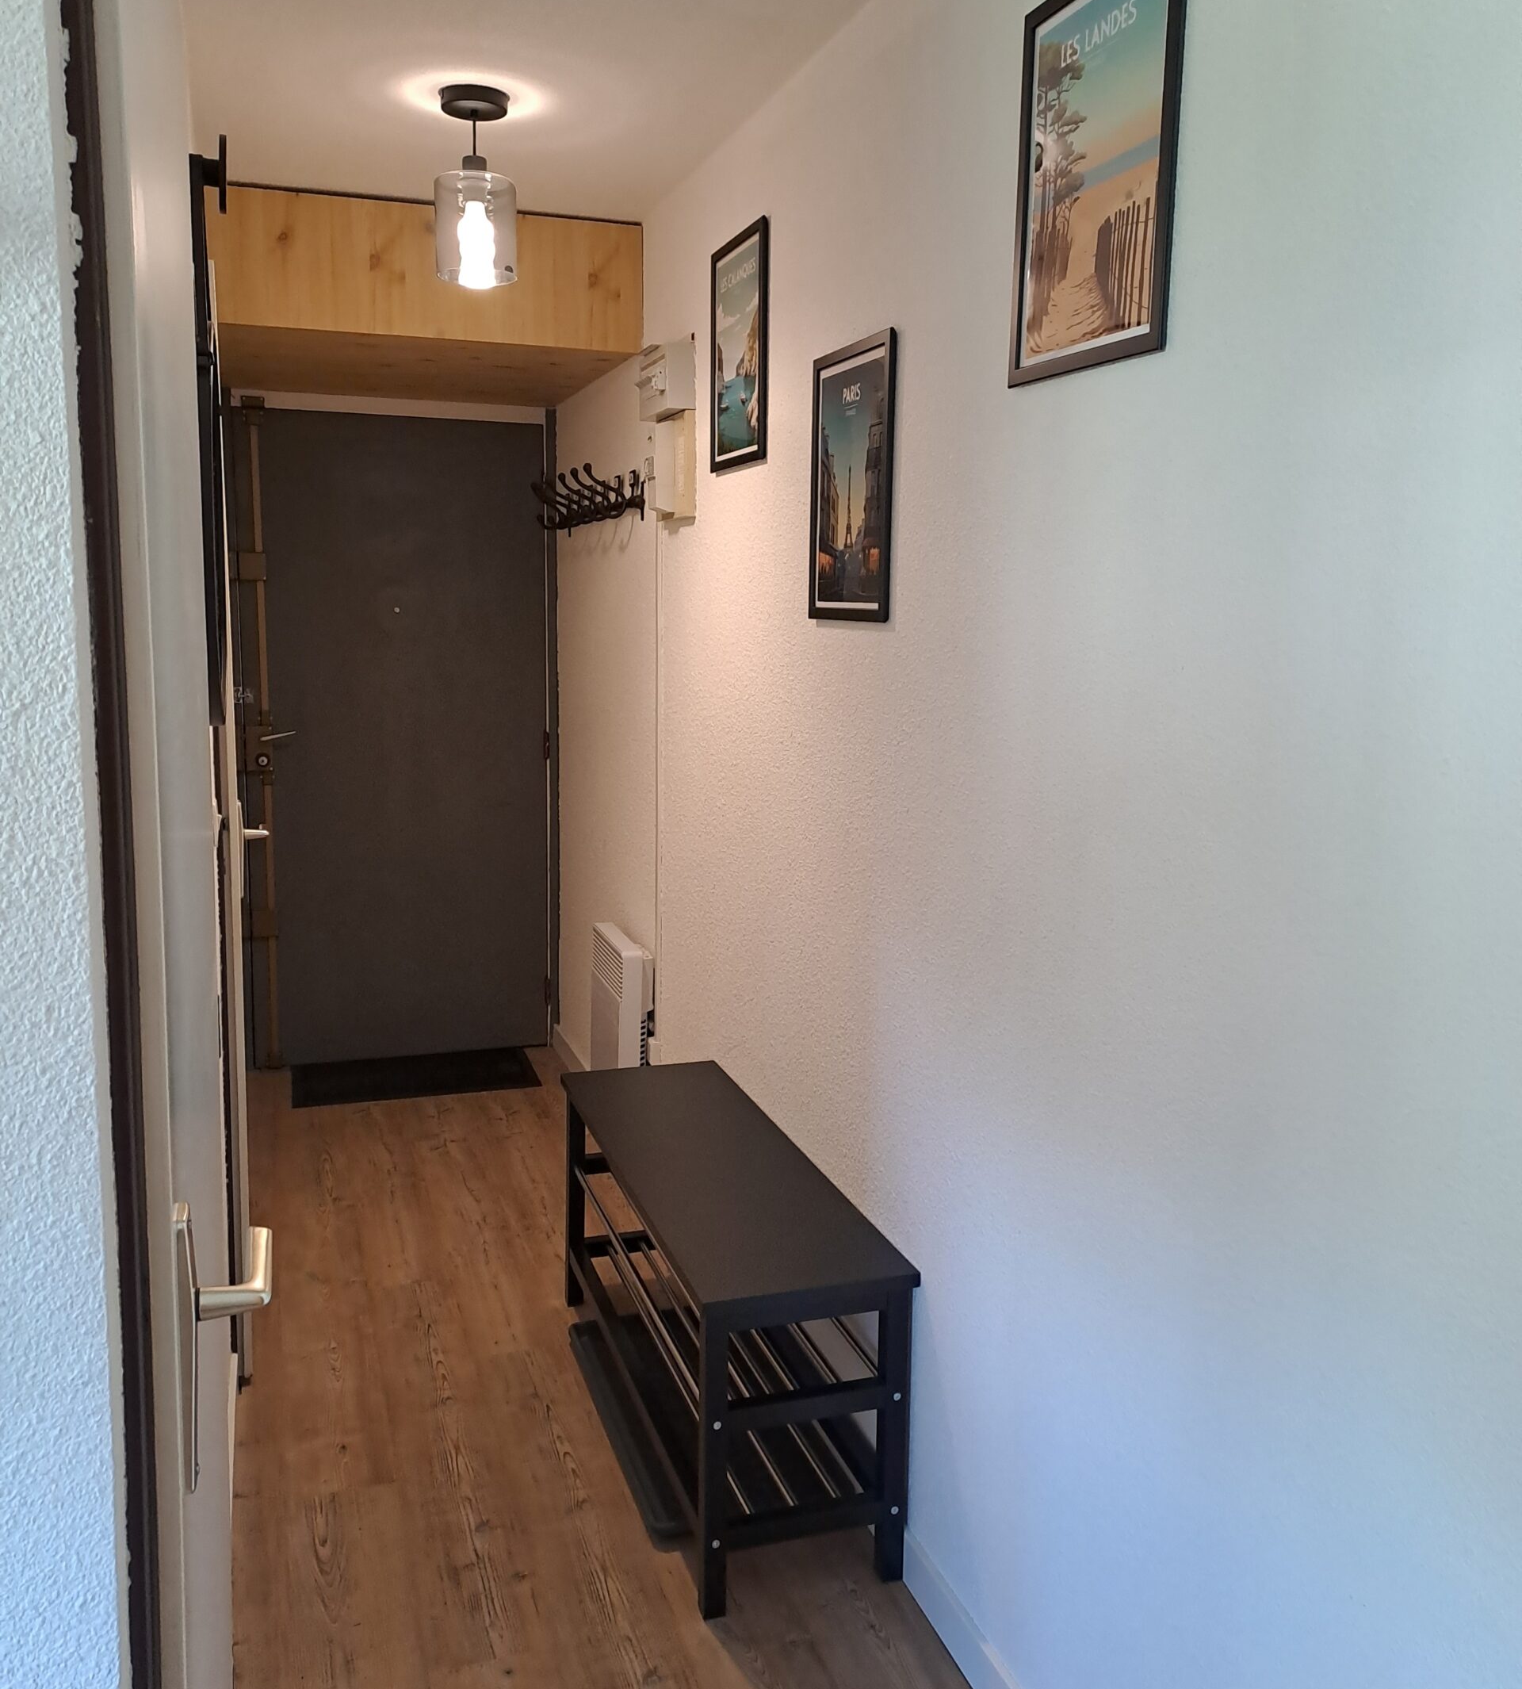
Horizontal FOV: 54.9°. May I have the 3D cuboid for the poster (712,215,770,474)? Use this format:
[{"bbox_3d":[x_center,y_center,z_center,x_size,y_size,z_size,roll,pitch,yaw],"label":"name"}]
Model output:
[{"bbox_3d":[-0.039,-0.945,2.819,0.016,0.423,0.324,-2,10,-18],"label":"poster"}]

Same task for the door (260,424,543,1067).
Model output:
[{"bbox_3d":[-1.152,-0.310,4.676,0.935,2.035,0.050,-2,10,-18],"label":"door"}]

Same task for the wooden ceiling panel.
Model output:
[{"bbox_3d":[-0.941,-1.417,3.916,1.000,0.305,1.130,-2,10,-18],"label":"wooden ceiling panel"}]

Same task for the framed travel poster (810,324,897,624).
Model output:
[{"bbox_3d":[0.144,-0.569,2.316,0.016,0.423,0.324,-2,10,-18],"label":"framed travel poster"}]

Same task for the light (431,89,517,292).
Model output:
[{"bbox_3d":[-0.519,-1.189,2.670,0.150,0.330,0.150,-2,10,-18],"label":"light"}]

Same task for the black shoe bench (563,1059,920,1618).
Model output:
[{"bbox_3d":[-0.096,0.814,2.696,0.340,0.500,1.080,-2,10,-18],"label":"black shoe bench"}]

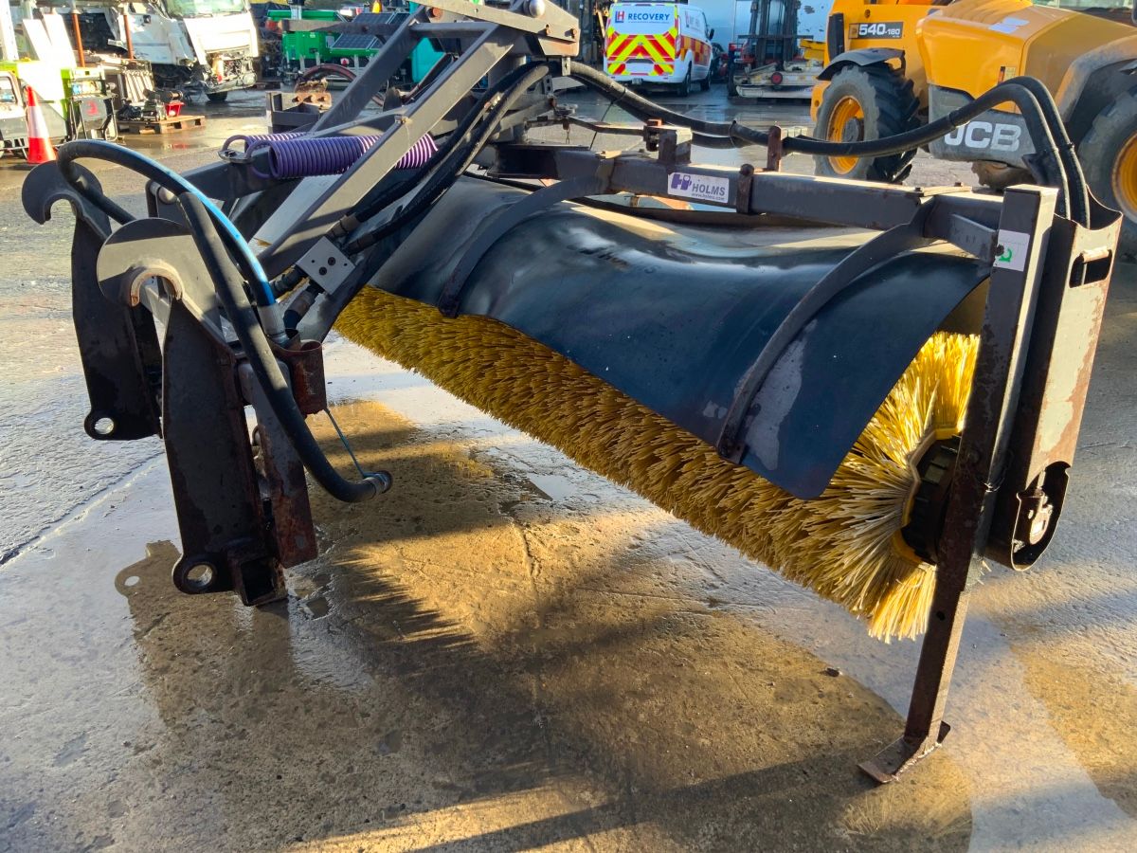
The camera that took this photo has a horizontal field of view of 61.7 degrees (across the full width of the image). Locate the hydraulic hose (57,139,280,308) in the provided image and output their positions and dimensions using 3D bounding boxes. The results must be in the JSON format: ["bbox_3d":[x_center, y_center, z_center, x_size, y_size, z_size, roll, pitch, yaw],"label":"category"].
[{"bbox_3d":[-1.150,-0.592,2.660,1.050,0.410,0.270,18,27,40],"label":"hydraulic hose"}]

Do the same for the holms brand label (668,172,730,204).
[{"bbox_3d":[0.328,-0.612,2.440,0.005,0.056,0.220,-13,24,-33],"label":"holms brand label"}]

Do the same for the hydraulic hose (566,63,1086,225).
[{"bbox_3d":[0.497,-0.748,2.375,0.150,0.330,1.600,-13,24,-33],"label":"hydraulic hose"}]

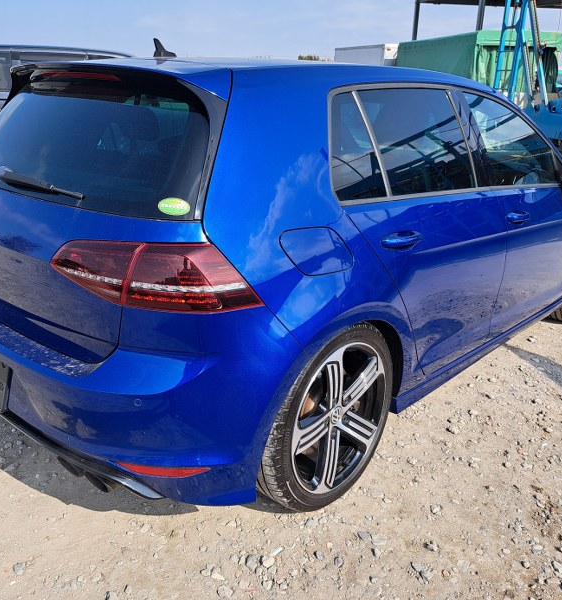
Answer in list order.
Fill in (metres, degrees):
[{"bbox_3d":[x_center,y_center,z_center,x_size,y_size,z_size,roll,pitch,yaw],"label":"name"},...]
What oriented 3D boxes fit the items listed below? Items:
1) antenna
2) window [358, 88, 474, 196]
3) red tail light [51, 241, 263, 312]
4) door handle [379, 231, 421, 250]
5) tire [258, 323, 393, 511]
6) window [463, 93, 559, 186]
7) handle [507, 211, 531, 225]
[{"bbox_3d":[-0.437,-0.950,2.095,0.063,0.068,0.137,18,25,40],"label":"antenna"},{"bbox_3d":[0.560,-0.634,2.209,0.756,0.441,0.063,-17,4,-44],"label":"window"},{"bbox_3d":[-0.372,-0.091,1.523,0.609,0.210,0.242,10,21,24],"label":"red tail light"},{"bbox_3d":[0.411,-0.203,1.879,0.063,0.058,0.231,18,25,40],"label":"door handle"},{"bbox_3d":[0.142,0.390,2.002,0.247,0.683,0.683,18,25,40],"label":"tire"},{"bbox_3d":[1.218,-0.819,2.876,0.924,0.452,0.074,-17,4,-44],"label":"window"},{"bbox_3d":[1.115,-0.388,2.597,0.063,0.058,0.231,18,25,40],"label":"handle"}]

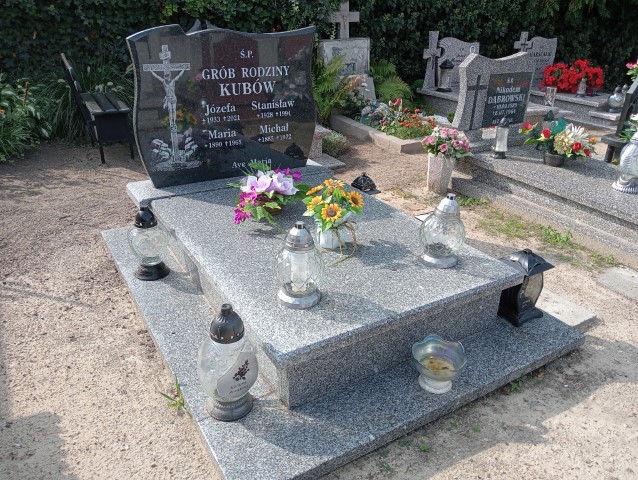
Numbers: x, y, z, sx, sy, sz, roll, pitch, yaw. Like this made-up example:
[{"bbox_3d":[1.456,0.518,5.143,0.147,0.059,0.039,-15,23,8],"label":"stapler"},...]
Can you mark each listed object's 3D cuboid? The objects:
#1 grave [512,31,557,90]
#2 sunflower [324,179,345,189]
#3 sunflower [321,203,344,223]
[{"bbox_3d":[2.858,-2.482,6.961,0.834,0.628,0.082,-14,29,-27],"label":"grave"},{"bbox_3d":[0.070,-0.245,2.243,0.089,0.027,0.085,1,25,2],"label":"sunflower"},{"bbox_3d":[0.055,-0.118,2.259,0.086,0.082,0.036,1,0,1],"label":"sunflower"}]

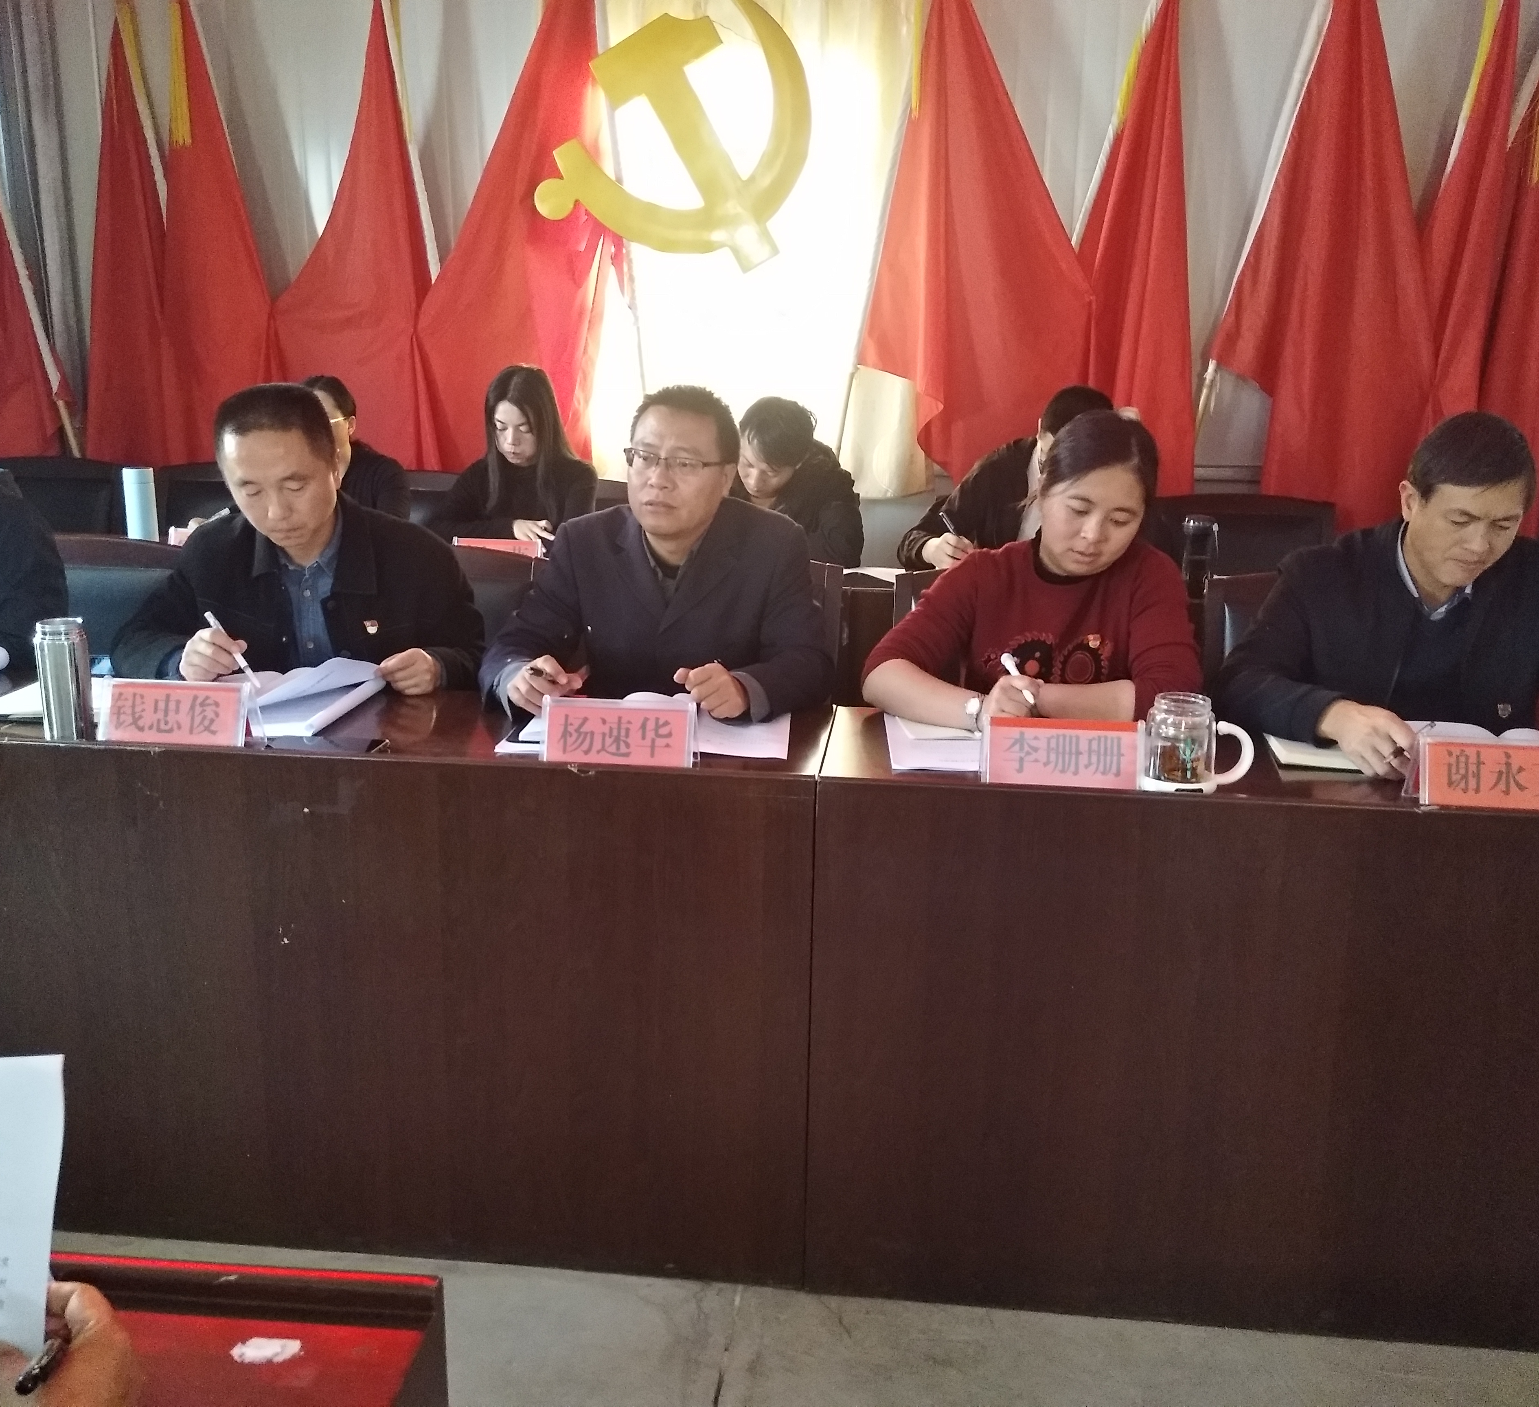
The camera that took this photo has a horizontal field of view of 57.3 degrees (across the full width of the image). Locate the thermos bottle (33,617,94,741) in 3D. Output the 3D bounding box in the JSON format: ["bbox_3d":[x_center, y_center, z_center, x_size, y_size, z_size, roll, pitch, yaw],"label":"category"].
[{"bbox_3d":[-0.987,-0.035,1.971,0.072,0.163,0.072,2,14,5],"label":"thermos bottle"}]

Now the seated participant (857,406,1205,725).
[{"bbox_3d":[0.415,0.131,2.351,0.530,1.223,0.620,2,13,6],"label":"seated participant"}]

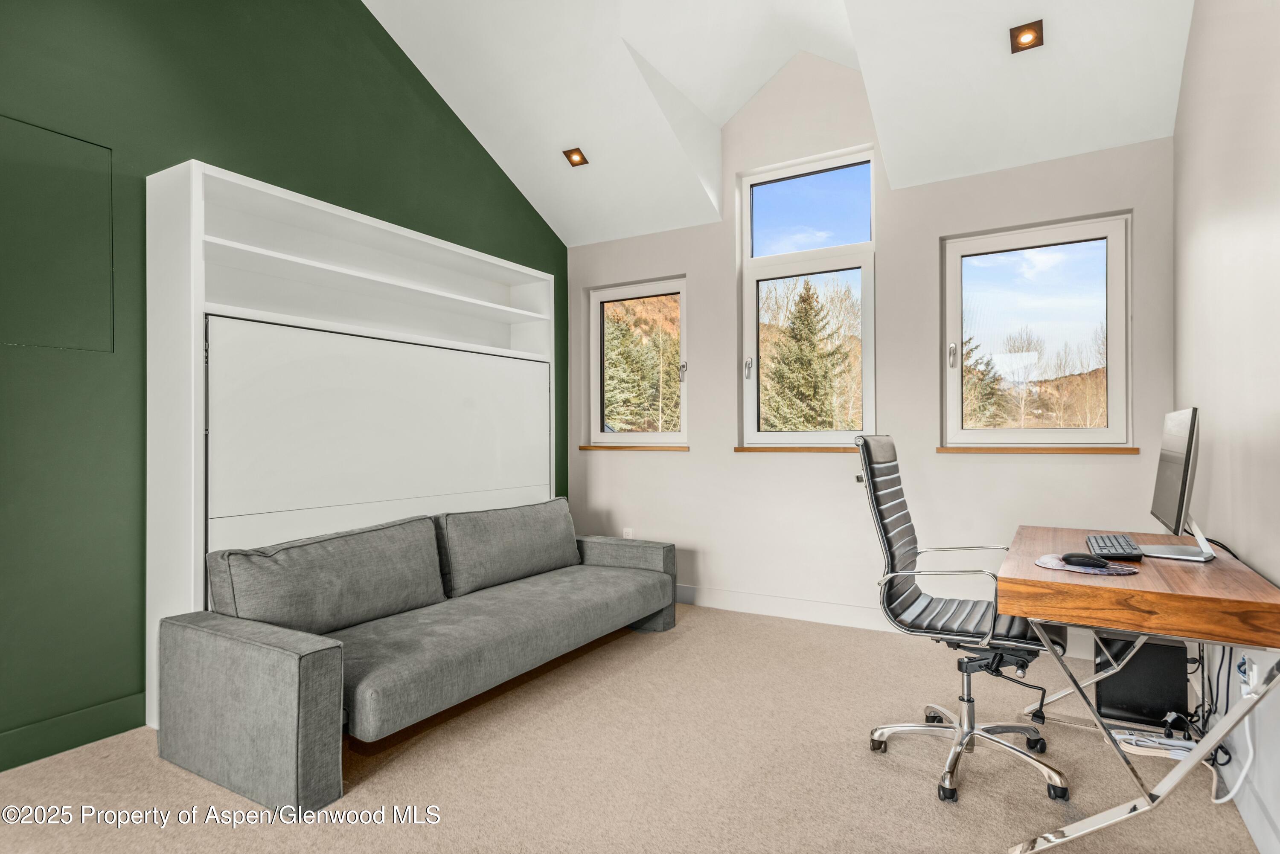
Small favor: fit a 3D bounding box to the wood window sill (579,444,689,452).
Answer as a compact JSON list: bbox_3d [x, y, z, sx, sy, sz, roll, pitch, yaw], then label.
[{"bbox_3d":[-0.032,0.157,4.708,0.889,0.030,0.136,-1,-1,31],"label":"wood window sill"}]

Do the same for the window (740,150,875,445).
[{"bbox_3d":[1.028,-0.748,4.145,0.839,1.720,0.090,-1,-1,31],"label":"window"}]

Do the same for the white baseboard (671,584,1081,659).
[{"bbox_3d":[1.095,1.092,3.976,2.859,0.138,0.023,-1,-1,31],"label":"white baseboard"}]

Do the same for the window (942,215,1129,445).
[{"bbox_3d":[2.052,-0.472,3.529,0.840,1.147,0.090,-1,-1,31],"label":"window"}]

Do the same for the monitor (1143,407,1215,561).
[{"bbox_3d":[1.763,0.182,2.236,0.192,0.463,0.588,-1,-1,31],"label":"monitor"}]

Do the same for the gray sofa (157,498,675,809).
[{"bbox_3d":[-0.732,0.792,3.157,0.819,0.740,2.333,-1,-1,31],"label":"gray sofa"}]

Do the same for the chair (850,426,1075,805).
[{"bbox_3d":[1.110,0.587,2.321,0.593,1.119,0.644,-1,-1,31],"label":"chair"}]

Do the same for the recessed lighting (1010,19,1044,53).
[{"bbox_3d":[1.662,-1.680,2.901,0.119,0.025,0.119,-1,-27,31],"label":"recessed lighting"}]

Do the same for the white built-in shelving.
[{"bbox_3d":[-1.229,0.100,3.439,0.345,2.133,2.103,-1,-1,31],"label":"white built-in shelving"}]

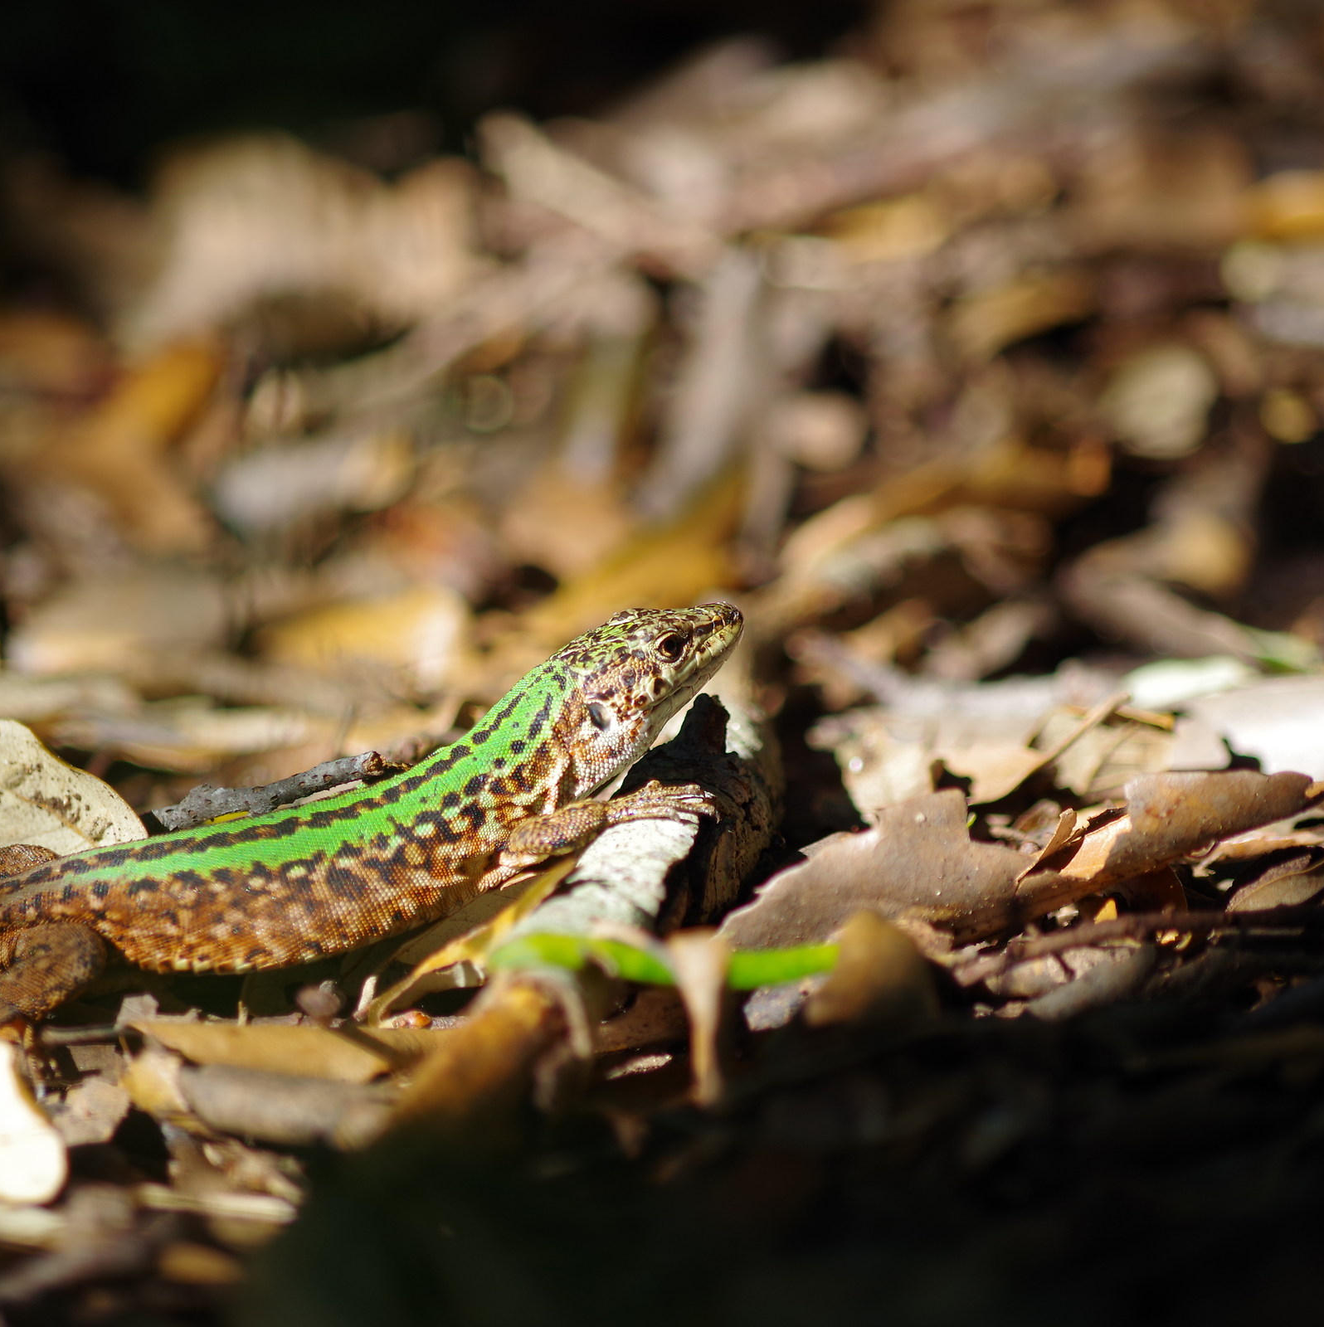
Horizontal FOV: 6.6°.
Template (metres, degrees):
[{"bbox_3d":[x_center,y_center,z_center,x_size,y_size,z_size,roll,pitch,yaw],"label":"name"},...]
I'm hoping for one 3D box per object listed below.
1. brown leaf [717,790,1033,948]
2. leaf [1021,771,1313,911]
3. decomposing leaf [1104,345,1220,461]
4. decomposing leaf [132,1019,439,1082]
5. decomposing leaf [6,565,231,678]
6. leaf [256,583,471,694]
[{"bbox_3d":[0.018,0.018,0.991,0.028,0.004,0.012,-8,49,9],"label":"brown leaf"},{"bbox_3d":[0.044,0.016,0.999,0.026,0.005,0.007,-16,38,13],"label":"leaf"},{"bbox_3d":[0.050,-0.026,1.156,0.012,0.014,0.004,0,-30,0],"label":"decomposing leaf"},{"bbox_3d":[-0.031,0.032,0.939,0.026,0.002,0.008,2,20,-1],"label":"decomposing leaf"},{"bbox_3d":[-0.051,-0.004,1.072,0.021,0.004,0.016,0,35,0],"label":"decomposing leaf"},{"bbox_3d":[-0.028,-0.002,1.066,0.020,0.004,0.015,0,35,0],"label":"leaf"}]

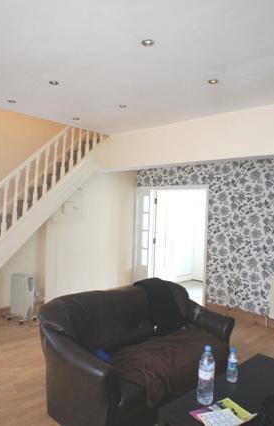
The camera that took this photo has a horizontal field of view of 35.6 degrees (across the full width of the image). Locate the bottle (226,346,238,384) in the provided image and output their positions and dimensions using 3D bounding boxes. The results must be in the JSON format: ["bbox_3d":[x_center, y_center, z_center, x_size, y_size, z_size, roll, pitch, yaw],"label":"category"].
[{"bbox_3d":[0.614,0.969,2.730,0.067,0.217,0.067,2,0,0],"label":"bottle"}]

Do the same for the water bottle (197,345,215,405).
[{"bbox_3d":[0.396,0.915,2.428,0.090,0.315,0.090,2,0,0],"label":"water bottle"}]

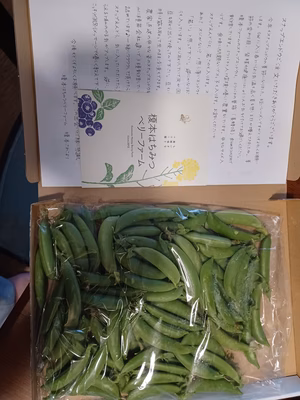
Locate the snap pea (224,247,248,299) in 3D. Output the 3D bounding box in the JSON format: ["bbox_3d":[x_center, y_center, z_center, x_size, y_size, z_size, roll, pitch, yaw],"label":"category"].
[{"bbox_3d":[0.101,0.084,0.342,0.021,0.014,0.062,22,83,-6],"label":"snap pea"}]

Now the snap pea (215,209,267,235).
[{"bbox_3d":[0.111,0.024,0.346,0.074,0.012,0.022,16,83,-8],"label":"snap pea"}]

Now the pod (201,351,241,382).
[{"bbox_3d":[0.087,0.198,0.348,0.067,0.013,0.018,37,86,3],"label":"pod"}]

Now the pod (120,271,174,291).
[{"bbox_3d":[-0.002,0.093,0.316,0.062,0.013,0.016,14,84,-9],"label":"pod"}]

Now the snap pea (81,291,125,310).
[{"bbox_3d":[-0.055,0.117,0.332,0.053,0.013,0.017,5,86,0],"label":"snap pea"}]

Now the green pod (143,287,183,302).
[{"bbox_3d":[0.016,0.107,0.321,0.043,0.013,0.013,-6,87,-10],"label":"green pod"}]

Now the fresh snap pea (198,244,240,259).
[{"bbox_3d":[0.079,0.057,0.332,0.049,0.013,0.020,1,86,0],"label":"fresh snap pea"}]

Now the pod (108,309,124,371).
[{"bbox_3d":[-0.038,0.152,0.315,0.015,0.014,0.067,-4,86,-9],"label":"pod"}]

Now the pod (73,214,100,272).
[{"bbox_3d":[-0.068,0.046,0.319,0.017,0.014,0.069,-18,89,-9],"label":"pod"}]

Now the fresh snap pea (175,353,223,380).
[{"bbox_3d":[0.054,0.189,0.327,0.064,0.014,0.019,39,81,-4],"label":"fresh snap pea"}]

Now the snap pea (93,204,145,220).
[{"bbox_3d":[-0.033,0.012,0.321,0.059,0.013,0.015,-7,87,-10],"label":"snap pea"}]

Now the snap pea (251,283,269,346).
[{"bbox_3d":[0.127,0.133,0.335,0.015,0.013,0.073,-7,86,0],"label":"snap pea"}]

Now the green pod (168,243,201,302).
[{"bbox_3d":[0.040,0.082,0.326,0.020,0.014,0.072,-22,87,-1],"label":"green pod"}]

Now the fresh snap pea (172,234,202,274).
[{"bbox_3d":[0.046,0.061,0.335,0.019,0.014,0.065,-35,91,-9],"label":"fresh snap pea"}]

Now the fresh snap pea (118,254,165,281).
[{"bbox_3d":[-0.007,0.083,0.356,0.062,0.013,0.021,15,86,1],"label":"fresh snap pea"}]

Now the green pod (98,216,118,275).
[{"bbox_3d":[-0.051,0.055,0.355,0.024,0.014,0.069,1,85,0],"label":"green pod"}]

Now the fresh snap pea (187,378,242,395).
[{"bbox_3d":[0.079,0.224,0.347,0.065,0.013,0.018,0,85,0],"label":"fresh snap pea"}]

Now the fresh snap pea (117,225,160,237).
[{"bbox_3d":[-0.013,0.036,0.334,0.050,0.014,0.012,-3,86,0],"label":"fresh snap pea"}]

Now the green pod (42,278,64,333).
[{"bbox_3d":[-0.119,0.130,0.352,0.015,0.014,0.069,15,86,1],"label":"green pod"}]

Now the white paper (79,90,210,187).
[{"bbox_3d":[-0.003,-0.067,0.328,0.148,0.002,0.105,-2,102,-9],"label":"white paper"}]

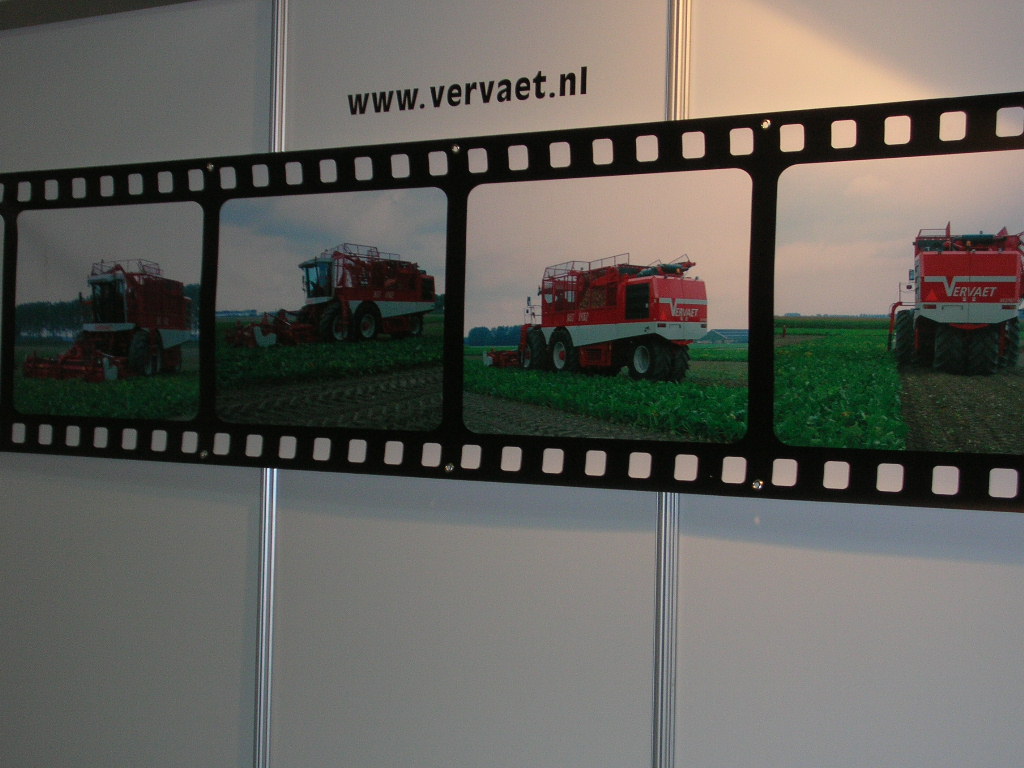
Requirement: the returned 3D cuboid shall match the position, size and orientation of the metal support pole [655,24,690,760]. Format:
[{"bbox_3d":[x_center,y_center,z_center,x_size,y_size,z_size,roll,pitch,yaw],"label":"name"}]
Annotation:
[{"bbox_3d":[0.266,0.451,3.532,0.040,2.500,0.040,1,0,39],"label":"metal support pole"}]

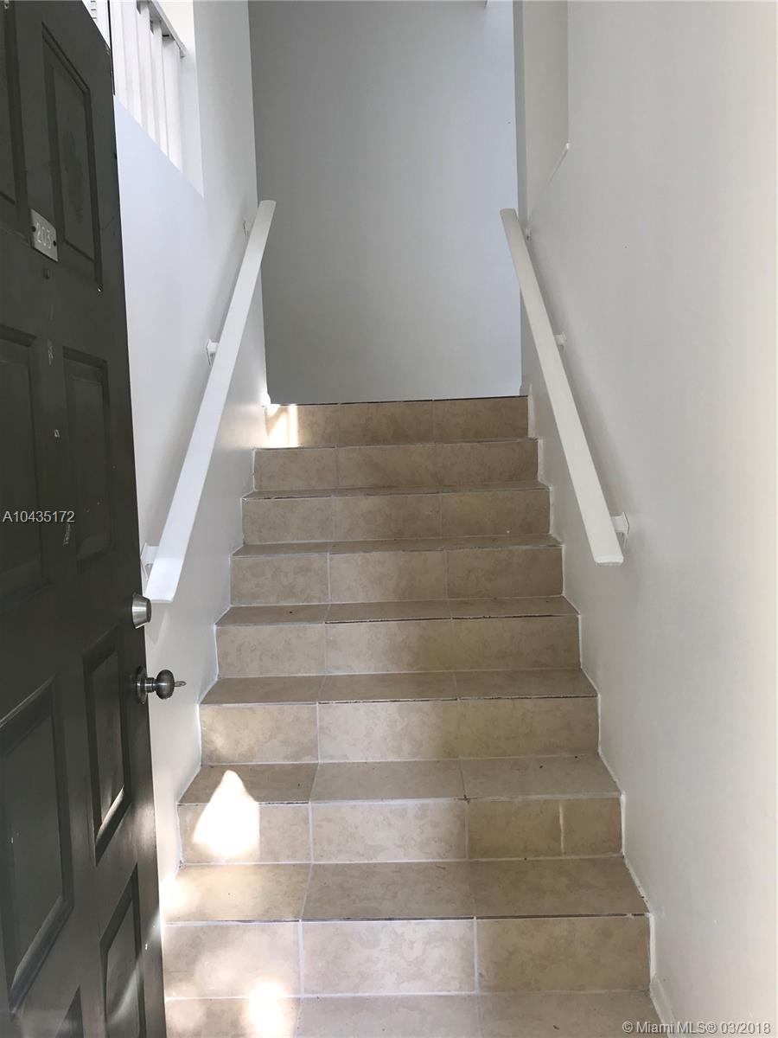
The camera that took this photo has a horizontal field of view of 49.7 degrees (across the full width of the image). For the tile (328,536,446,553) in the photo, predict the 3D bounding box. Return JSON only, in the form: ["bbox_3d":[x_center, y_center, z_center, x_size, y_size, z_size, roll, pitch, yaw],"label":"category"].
[{"bbox_3d":[-0.004,0.107,3.188,0.427,0.020,0.264,-2,6,2],"label":"tile"}]

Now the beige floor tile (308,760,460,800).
[{"bbox_3d":[0.000,0.758,2.428,0.425,0.020,0.258,-2,6,2],"label":"beige floor tile"}]

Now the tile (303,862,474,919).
[{"bbox_3d":[0.000,0.955,2.157,0.421,0.013,0.266,-2,7,1],"label":"tile"}]

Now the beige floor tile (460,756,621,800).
[{"bbox_3d":[0.421,0.739,2.396,0.415,0.013,0.267,-2,7,1],"label":"beige floor tile"}]

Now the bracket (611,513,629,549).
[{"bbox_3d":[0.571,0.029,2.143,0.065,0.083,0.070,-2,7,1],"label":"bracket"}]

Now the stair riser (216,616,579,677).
[{"bbox_3d":[0.029,0.426,2.808,1.213,0.178,0.020,-2,6,2],"label":"stair riser"}]

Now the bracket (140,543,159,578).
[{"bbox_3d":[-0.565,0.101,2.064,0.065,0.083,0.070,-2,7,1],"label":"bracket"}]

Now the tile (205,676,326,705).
[{"bbox_3d":[-0.395,0.554,2.689,0.362,0.020,0.261,-2,6,2],"label":"tile"}]

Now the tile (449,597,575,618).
[{"bbox_3d":[0.419,0.312,2.898,0.415,0.013,0.272,-2,7,1],"label":"tile"}]

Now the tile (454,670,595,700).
[{"bbox_3d":[0.420,0.523,2.645,0.415,0.013,0.271,-2,7,1],"label":"tile"}]

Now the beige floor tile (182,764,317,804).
[{"bbox_3d":[-0.391,0.763,2.414,0.353,0.013,0.267,-2,7,1],"label":"beige floor tile"}]

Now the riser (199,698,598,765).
[{"bbox_3d":[0.028,0.641,2.557,1.213,0.180,0.020,-2,6,2],"label":"riser"}]

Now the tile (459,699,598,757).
[{"bbox_3d":[0.420,0.624,2.525,0.415,0.181,0.013,-2,7,1],"label":"tile"}]

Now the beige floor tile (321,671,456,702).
[{"bbox_3d":[-0.002,0.536,2.655,0.421,0.013,0.271,-2,7,1],"label":"beige floor tile"}]

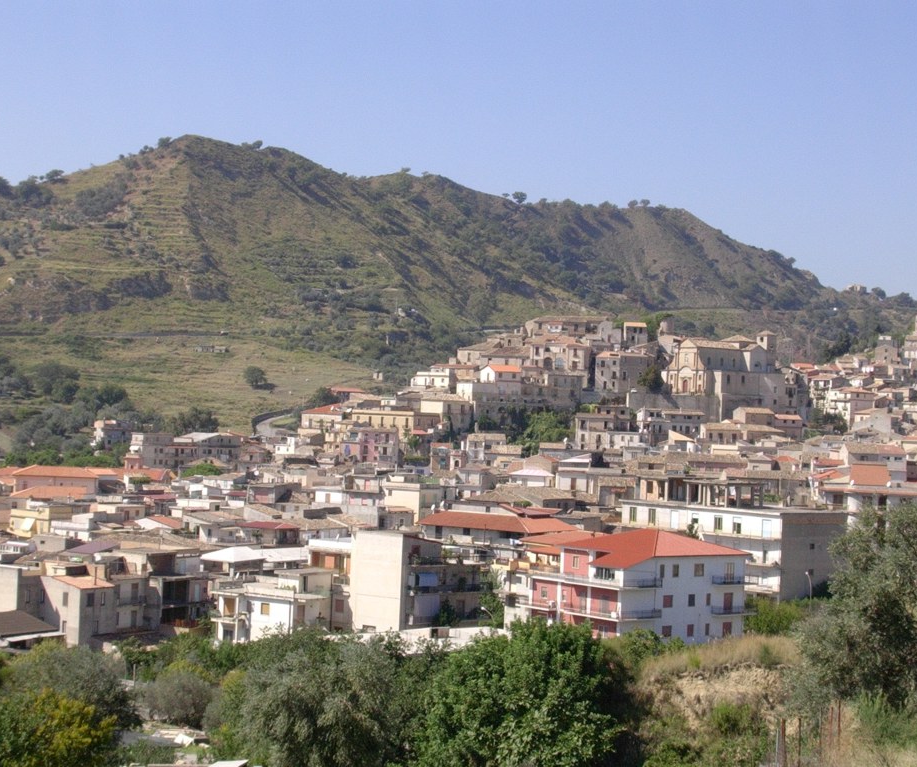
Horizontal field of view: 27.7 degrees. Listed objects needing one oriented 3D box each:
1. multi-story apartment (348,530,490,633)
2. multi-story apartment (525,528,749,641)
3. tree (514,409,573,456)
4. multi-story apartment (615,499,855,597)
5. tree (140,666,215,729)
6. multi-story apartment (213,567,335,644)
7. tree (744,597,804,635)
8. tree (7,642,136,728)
[{"bbox_3d":[-4.320,22.700,217.250,8.440,10.990,14.490,1,-2,44],"label":"multi-story apartment"},{"bbox_3d":[19.350,21.790,204.190,18.590,11.750,16.240,3,-1,-37],"label":"multi-story apartment"},{"bbox_3d":[21.090,12.160,462.000,13.900,11.410,12.500,2,-1,0],"label":"tree"},{"bbox_3d":[35.380,21.980,241.620,11.870,11.950,29.710,3,-1,-36],"label":"multi-story apartment"},{"bbox_3d":[-21.210,23.650,140.000,5.570,4.730,5.570,2,-1,0],"label":"tree"},{"bbox_3d":[-20.760,25.170,209.650,12.350,8.390,7.030,1,-1,38],"label":"multi-story apartment"},{"bbox_3d":[34.860,25.890,206.000,6.640,4.420,6.000,2,-1,0],"label":"tree"},{"bbox_3d":[-27.650,21.900,133.000,9.430,6.640,9.430,2,-1,0],"label":"tree"}]

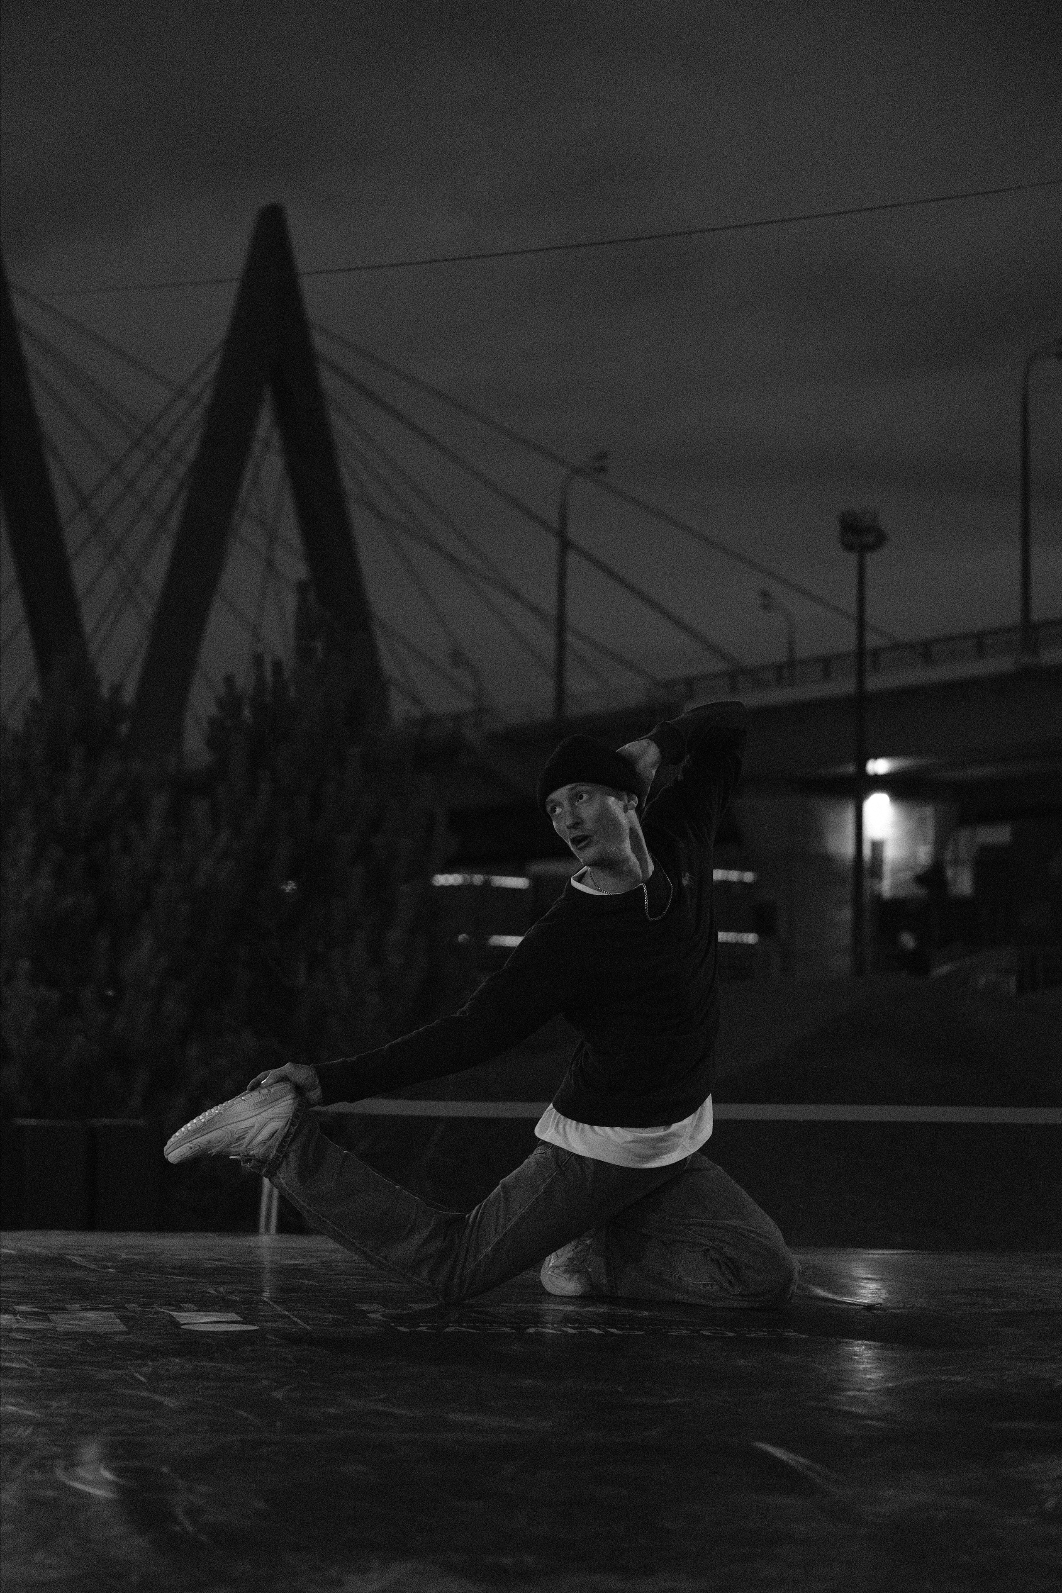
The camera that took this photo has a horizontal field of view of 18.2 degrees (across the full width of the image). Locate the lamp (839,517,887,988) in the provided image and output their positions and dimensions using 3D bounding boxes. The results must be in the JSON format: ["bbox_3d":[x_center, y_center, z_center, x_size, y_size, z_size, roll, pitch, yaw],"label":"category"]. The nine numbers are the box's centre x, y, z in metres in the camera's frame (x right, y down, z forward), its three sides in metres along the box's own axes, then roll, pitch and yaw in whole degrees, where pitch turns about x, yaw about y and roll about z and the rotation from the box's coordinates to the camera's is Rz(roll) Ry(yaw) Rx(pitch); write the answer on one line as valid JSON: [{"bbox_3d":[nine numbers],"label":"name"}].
[{"bbox_3d":[6.487,-1.036,65.000,0.950,9.300,0.950,1,-4,0],"label":"lamp"}]

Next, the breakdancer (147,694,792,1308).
[{"bbox_3d":[-0.096,0.403,6.450,1.190,1.170,0.650,2,-4,-10],"label":"breakdancer"}]

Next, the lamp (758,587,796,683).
[{"bbox_3d":[15.373,-6.903,208.000,2.600,12.500,0.900,4,-5,-36],"label":"lamp"}]

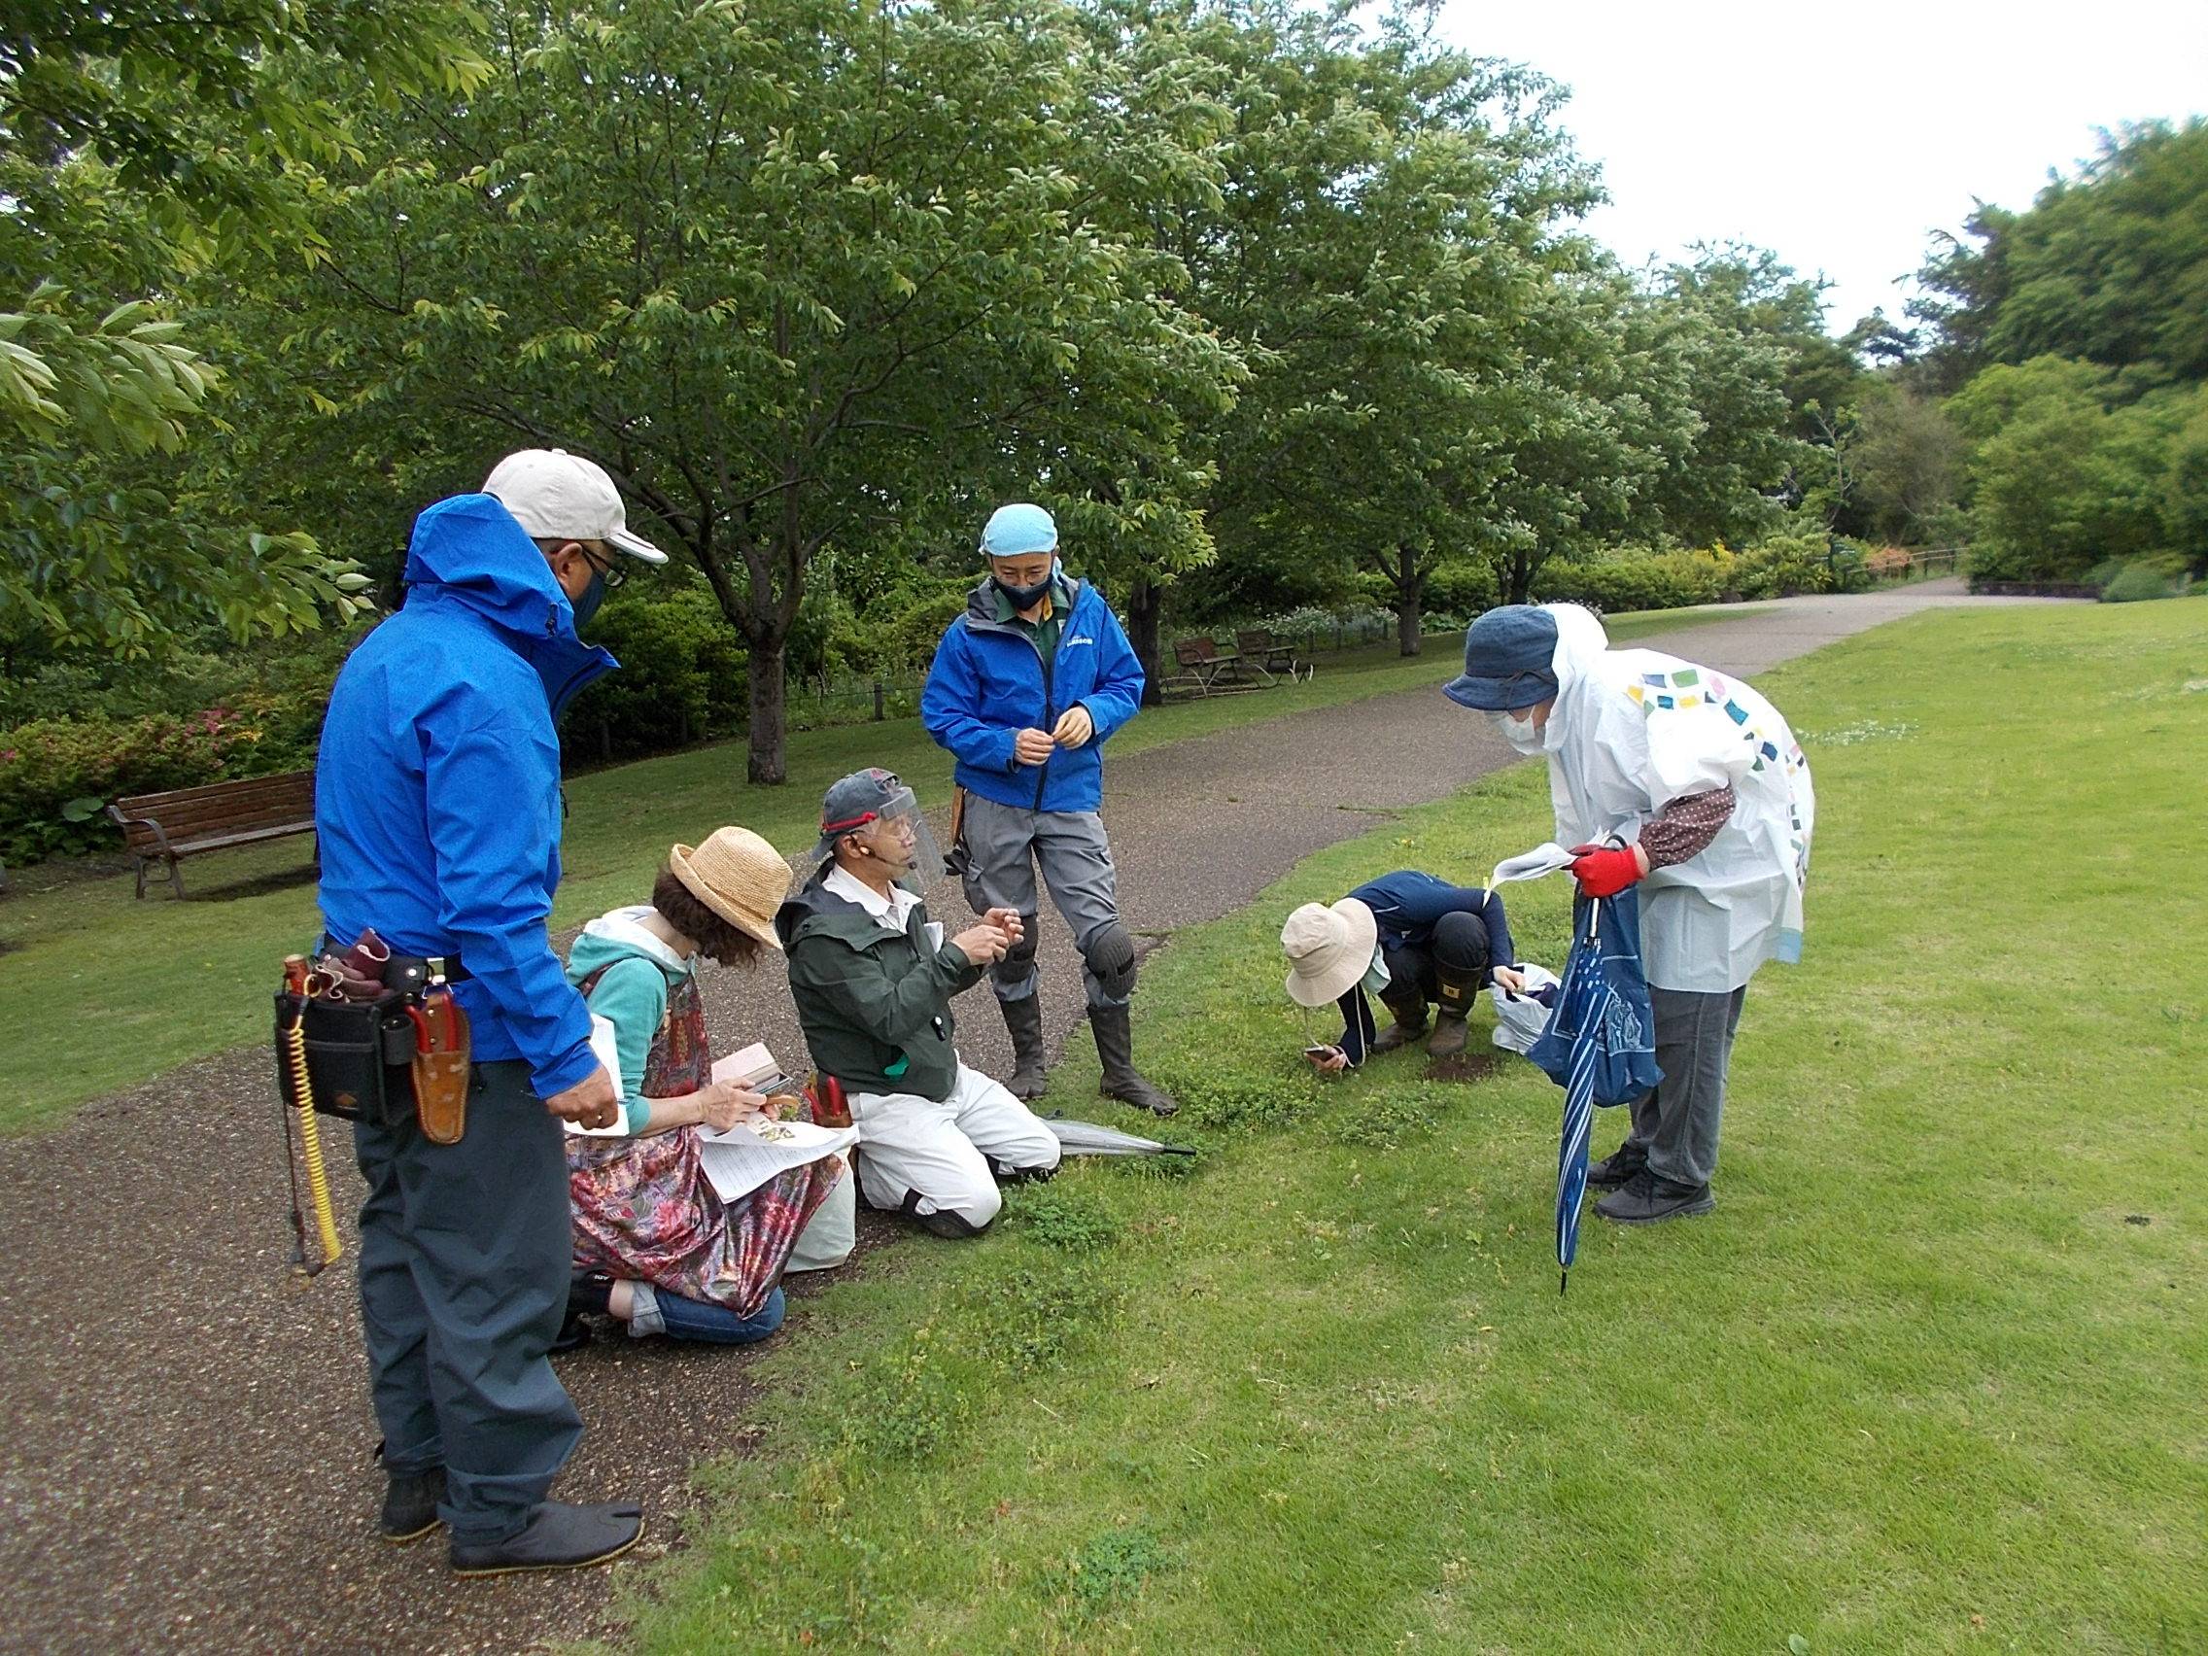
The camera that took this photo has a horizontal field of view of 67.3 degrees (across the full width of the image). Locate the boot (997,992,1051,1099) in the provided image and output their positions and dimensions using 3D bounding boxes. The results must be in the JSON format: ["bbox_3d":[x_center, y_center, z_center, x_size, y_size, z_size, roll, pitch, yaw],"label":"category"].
[{"bbox_3d":[-0.228,0.634,4.820,0.110,0.300,0.270,1,9,13],"label":"boot"}]

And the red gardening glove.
[{"bbox_3d":[1.040,0.091,3.430,0.160,0.110,0.095,-2,9,-6],"label":"red gardening glove"}]

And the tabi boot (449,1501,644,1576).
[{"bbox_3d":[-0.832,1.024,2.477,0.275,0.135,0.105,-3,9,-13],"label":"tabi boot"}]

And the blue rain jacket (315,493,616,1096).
[{"bbox_3d":[-0.954,-0.058,2.481,0.440,0.870,0.540,-5,10,-31],"label":"blue rain jacket"}]

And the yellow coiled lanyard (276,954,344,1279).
[{"bbox_3d":[-1.135,0.415,2.370,0.080,0.450,0.060,-5,9,-25],"label":"yellow coiled lanyard"}]

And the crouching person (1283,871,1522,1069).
[{"bbox_3d":[0.940,0.418,5.270,0.630,0.560,0.730,7,12,36],"label":"crouching person"}]

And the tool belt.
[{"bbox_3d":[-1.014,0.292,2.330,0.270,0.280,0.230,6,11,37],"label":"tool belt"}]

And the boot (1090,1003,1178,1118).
[{"bbox_3d":[0.095,0.642,4.726,0.280,0.300,0.115,6,11,32],"label":"boot"}]

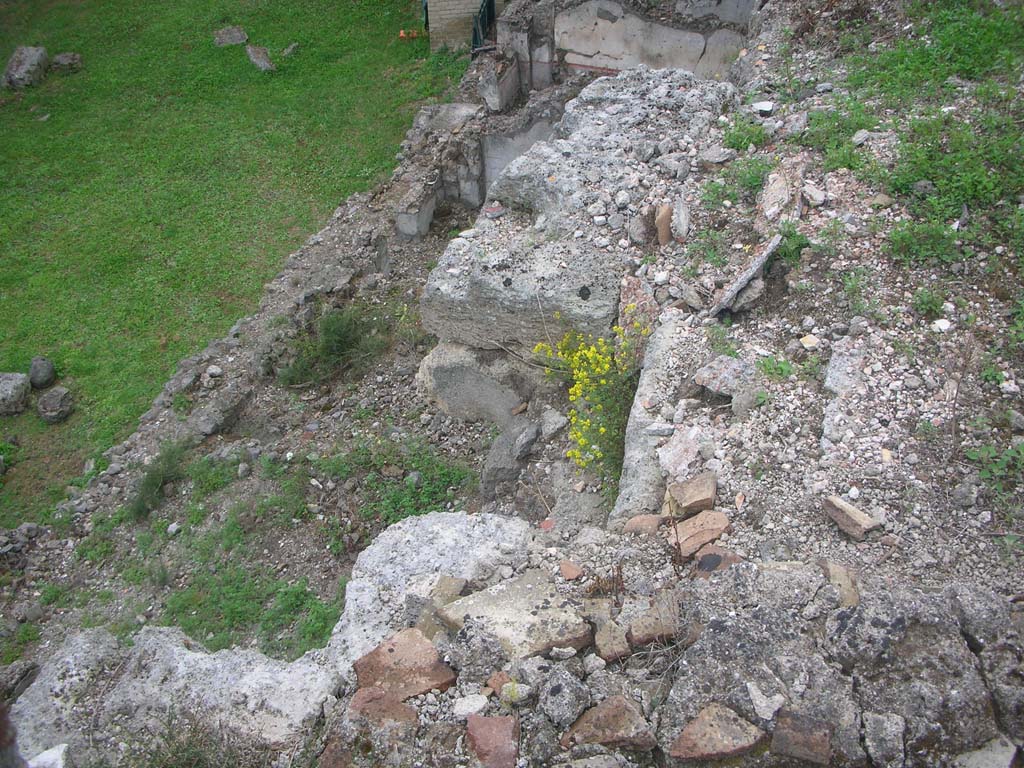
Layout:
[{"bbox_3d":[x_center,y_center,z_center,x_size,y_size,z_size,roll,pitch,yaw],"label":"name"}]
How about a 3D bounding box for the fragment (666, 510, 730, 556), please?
[{"bbox_3d":[0.484,0.387,2.688,0.140,0.050,0.070,-19,41,-22],"label":"fragment"}]

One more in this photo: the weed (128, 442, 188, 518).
[{"bbox_3d":[-1.960,0.533,5.750,0.290,0.260,0.360,-1,36,0],"label":"weed"}]

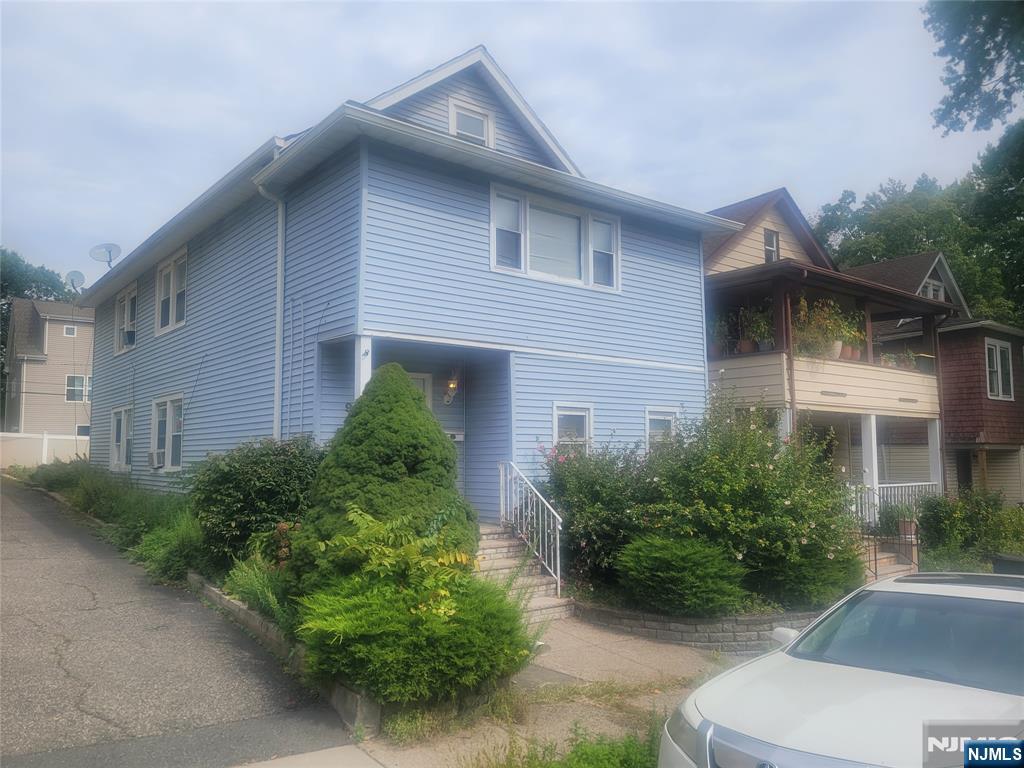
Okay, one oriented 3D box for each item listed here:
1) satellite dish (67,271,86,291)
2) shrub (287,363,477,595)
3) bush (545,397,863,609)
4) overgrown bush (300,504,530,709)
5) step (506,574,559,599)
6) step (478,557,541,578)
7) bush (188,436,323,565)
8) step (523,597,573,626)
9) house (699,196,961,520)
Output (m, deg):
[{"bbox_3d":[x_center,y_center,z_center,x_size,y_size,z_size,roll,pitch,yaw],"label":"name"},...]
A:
[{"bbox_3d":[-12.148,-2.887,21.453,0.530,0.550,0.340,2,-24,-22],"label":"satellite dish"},{"bbox_3d":[-1.345,1.144,7.991,1.900,2.650,1.900,0,-5,0],"label":"shrub"},{"bbox_3d":[2.847,1.462,10.746,4.400,2.650,2.800,4,-7,-39],"label":"bush"},{"bbox_3d":[-0.837,1.865,6.910,2.200,1.500,1.750,4,-7,-39],"label":"overgrown bush"},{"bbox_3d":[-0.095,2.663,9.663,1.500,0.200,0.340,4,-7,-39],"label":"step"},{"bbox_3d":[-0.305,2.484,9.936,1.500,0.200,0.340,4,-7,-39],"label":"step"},{"bbox_3d":[-3.259,1.535,9.885,1.650,1.650,1.750,4,-7,-39],"label":"bush"},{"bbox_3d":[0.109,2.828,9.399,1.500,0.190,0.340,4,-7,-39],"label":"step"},{"bbox_3d":[3.533,0.053,20.652,7.200,8.700,13.000,4,-7,-39],"label":"house"}]

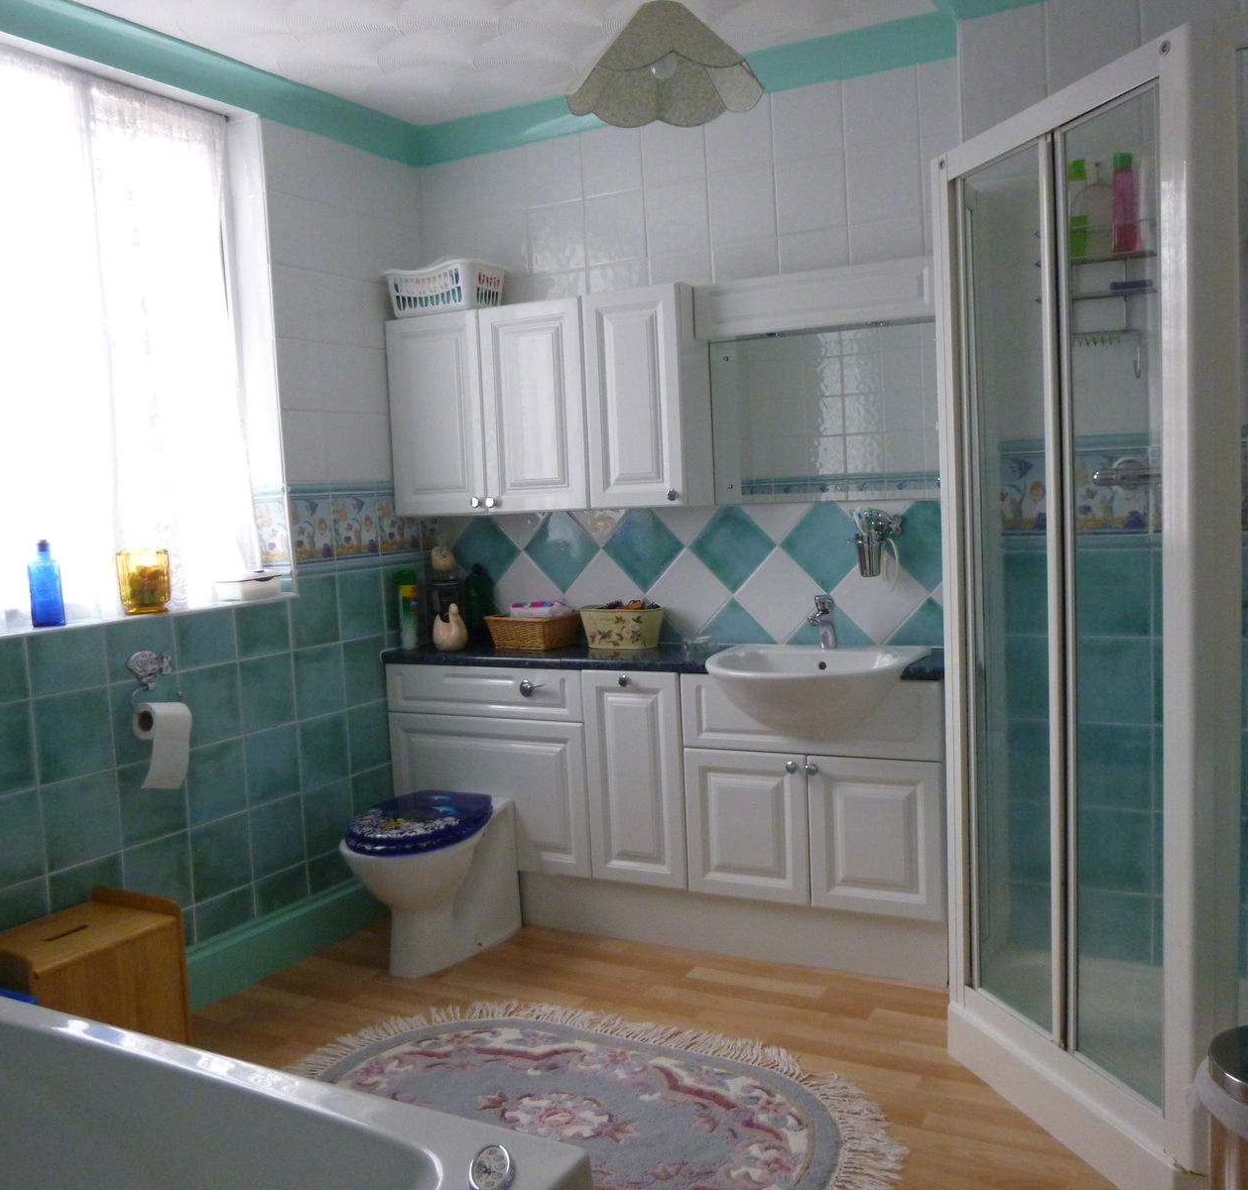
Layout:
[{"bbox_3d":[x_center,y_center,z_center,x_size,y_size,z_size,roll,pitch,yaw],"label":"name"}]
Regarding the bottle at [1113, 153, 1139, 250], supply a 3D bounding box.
[{"bbox_3d":[1.096,-0.850,2.498,0.057,0.215,0.043,0,5,28],"label":"bottle"}]

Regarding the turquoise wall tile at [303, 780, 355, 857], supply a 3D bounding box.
[{"bbox_3d":[-0.891,0.668,3.448,0.010,0.200,0.200,0,5,28],"label":"turquoise wall tile"}]

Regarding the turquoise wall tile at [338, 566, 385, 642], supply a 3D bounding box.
[{"bbox_3d":[-0.821,0.036,3.582,0.010,0.200,0.200,0,5,28],"label":"turquoise wall tile"}]

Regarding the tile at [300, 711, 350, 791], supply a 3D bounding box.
[{"bbox_3d":[-0.880,0.455,3.358,0.010,0.198,0.198,0,5,28],"label":"tile"}]

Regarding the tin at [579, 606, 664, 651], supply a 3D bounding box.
[{"bbox_3d":[-0.004,0.098,3.454,0.265,0.118,0.140,0,5,26],"label":"tin"}]

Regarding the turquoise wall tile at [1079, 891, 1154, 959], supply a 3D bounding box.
[{"bbox_3d":[1.154,0.786,2.734,0.200,0.169,0.010,0,5,27],"label":"turquoise wall tile"}]

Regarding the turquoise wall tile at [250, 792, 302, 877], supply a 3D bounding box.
[{"bbox_3d":[-0.958,0.666,3.168,0.010,0.198,0.196,0,5,28],"label":"turquoise wall tile"}]

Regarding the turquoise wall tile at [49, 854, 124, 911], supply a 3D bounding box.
[{"bbox_3d":[-1.274,0.740,2.724,0.010,0.200,0.200,0,5,28],"label":"turquoise wall tile"}]

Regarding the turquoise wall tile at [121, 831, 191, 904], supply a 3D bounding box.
[{"bbox_3d":[-1.131,0.698,2.792,0.010,0.200,0.200,0,5,27],"label":"turquoise wall tile"}]

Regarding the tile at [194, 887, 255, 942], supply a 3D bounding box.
[{"bbox_3d":[-1.044,0.833,3.005,0.010,0.101,0.196,0,5,28],"label":"tile"}]

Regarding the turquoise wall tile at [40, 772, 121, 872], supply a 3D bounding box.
[{"bbox_3d":[-1.248,0.521,2.640,0.010,0.198,0.197,0,5,29],"label":"turquoise wall tile"}]

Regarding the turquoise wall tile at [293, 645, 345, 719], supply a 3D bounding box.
[{"bbox_3d":[-0.908,0.259,3.417,0.010,0.200,0.200,0,5,28],"label":"turquoise wall tile"}]

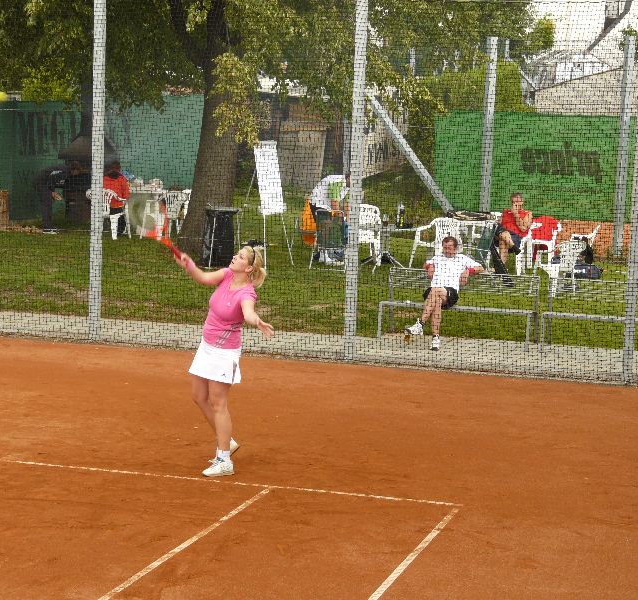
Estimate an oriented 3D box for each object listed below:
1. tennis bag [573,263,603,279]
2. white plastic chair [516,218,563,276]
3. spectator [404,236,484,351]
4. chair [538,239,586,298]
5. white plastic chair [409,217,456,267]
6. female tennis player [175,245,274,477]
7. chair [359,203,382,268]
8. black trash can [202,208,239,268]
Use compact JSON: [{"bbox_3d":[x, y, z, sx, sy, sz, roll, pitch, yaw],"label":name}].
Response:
[{"bbox_3d":[4.233,-0.453,26.800,0.680,0.270,0.320,3,7,6],"label":"tennis bag"},{"bbox_3d":[3.694,-0.944,28.200,0.580,0.840,0.580,6,8,28],"label":"white plastic chair"},{"bbox_3d":[1.443,-0.075,19.400,0.820,1.250,0.920,4,7,14],"label":"spectator"},{"bbox_3d":[3.608,-0.476,25.100,0.570,0.820,0.570,-3,9,-38],"label":"chair"},{"bbox_3d":[1.920,-0.931,27.800,0.580,0.830,0.580,6,8,30],"label":"white plastic chair"},{"bbox_3d":[-0.700,0.448,12.500,0.620,1.660,0.820,-3,9,-38],"label":"female tennis player"},{"bbox_3d":[0.752,-1.032,27.000,0.540,0.930,0.560,0,7,-15],"label":"chair"},{"bbox_3d":[-1.582,-1.004,27.100,0.540,0.930,0.520,2,7,0],"label":"black trash can"}]

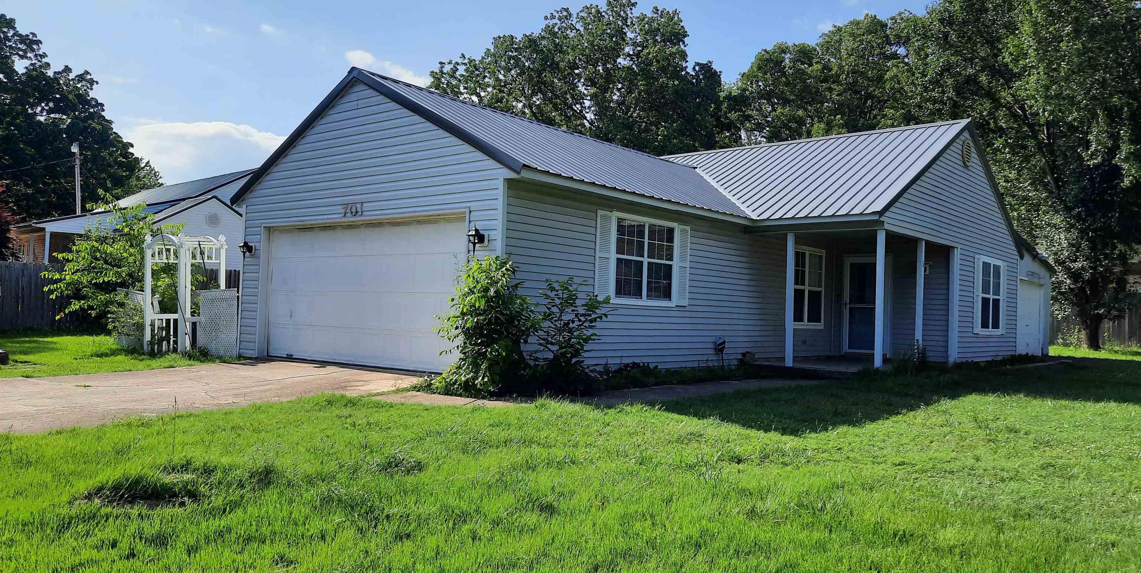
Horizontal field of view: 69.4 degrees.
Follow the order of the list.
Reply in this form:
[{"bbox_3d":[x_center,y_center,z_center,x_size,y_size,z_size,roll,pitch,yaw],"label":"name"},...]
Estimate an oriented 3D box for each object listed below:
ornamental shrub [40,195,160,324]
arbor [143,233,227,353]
[{"bbox_3d":[-10.637,-0.434,18.715,2.600,3.310,2.500,3,-2,-30],"label":"ornamental shrub"},{"bbox_3d":[-6.960,0.155,14.895,1.420,2.110,0.820,0,-3,41],"label":"arbor"}]

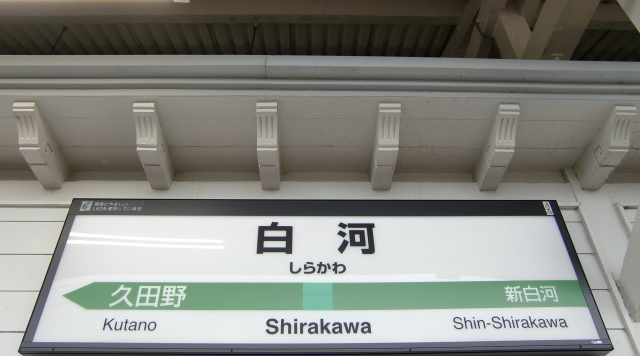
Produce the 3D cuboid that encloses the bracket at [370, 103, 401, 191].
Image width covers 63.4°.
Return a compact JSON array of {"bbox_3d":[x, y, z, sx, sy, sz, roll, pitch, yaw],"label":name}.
[{"bbox_3d":[0.265,-0.113,2.079,0.074,0.103,0.389,0,-40,-1],"label":"bracket"}]

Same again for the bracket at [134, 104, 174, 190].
[{"bbox_3d":[-0.662,-0.115,2.055,0.074,0.103,0.389,0,-40,-1],"label":"bracket"}]

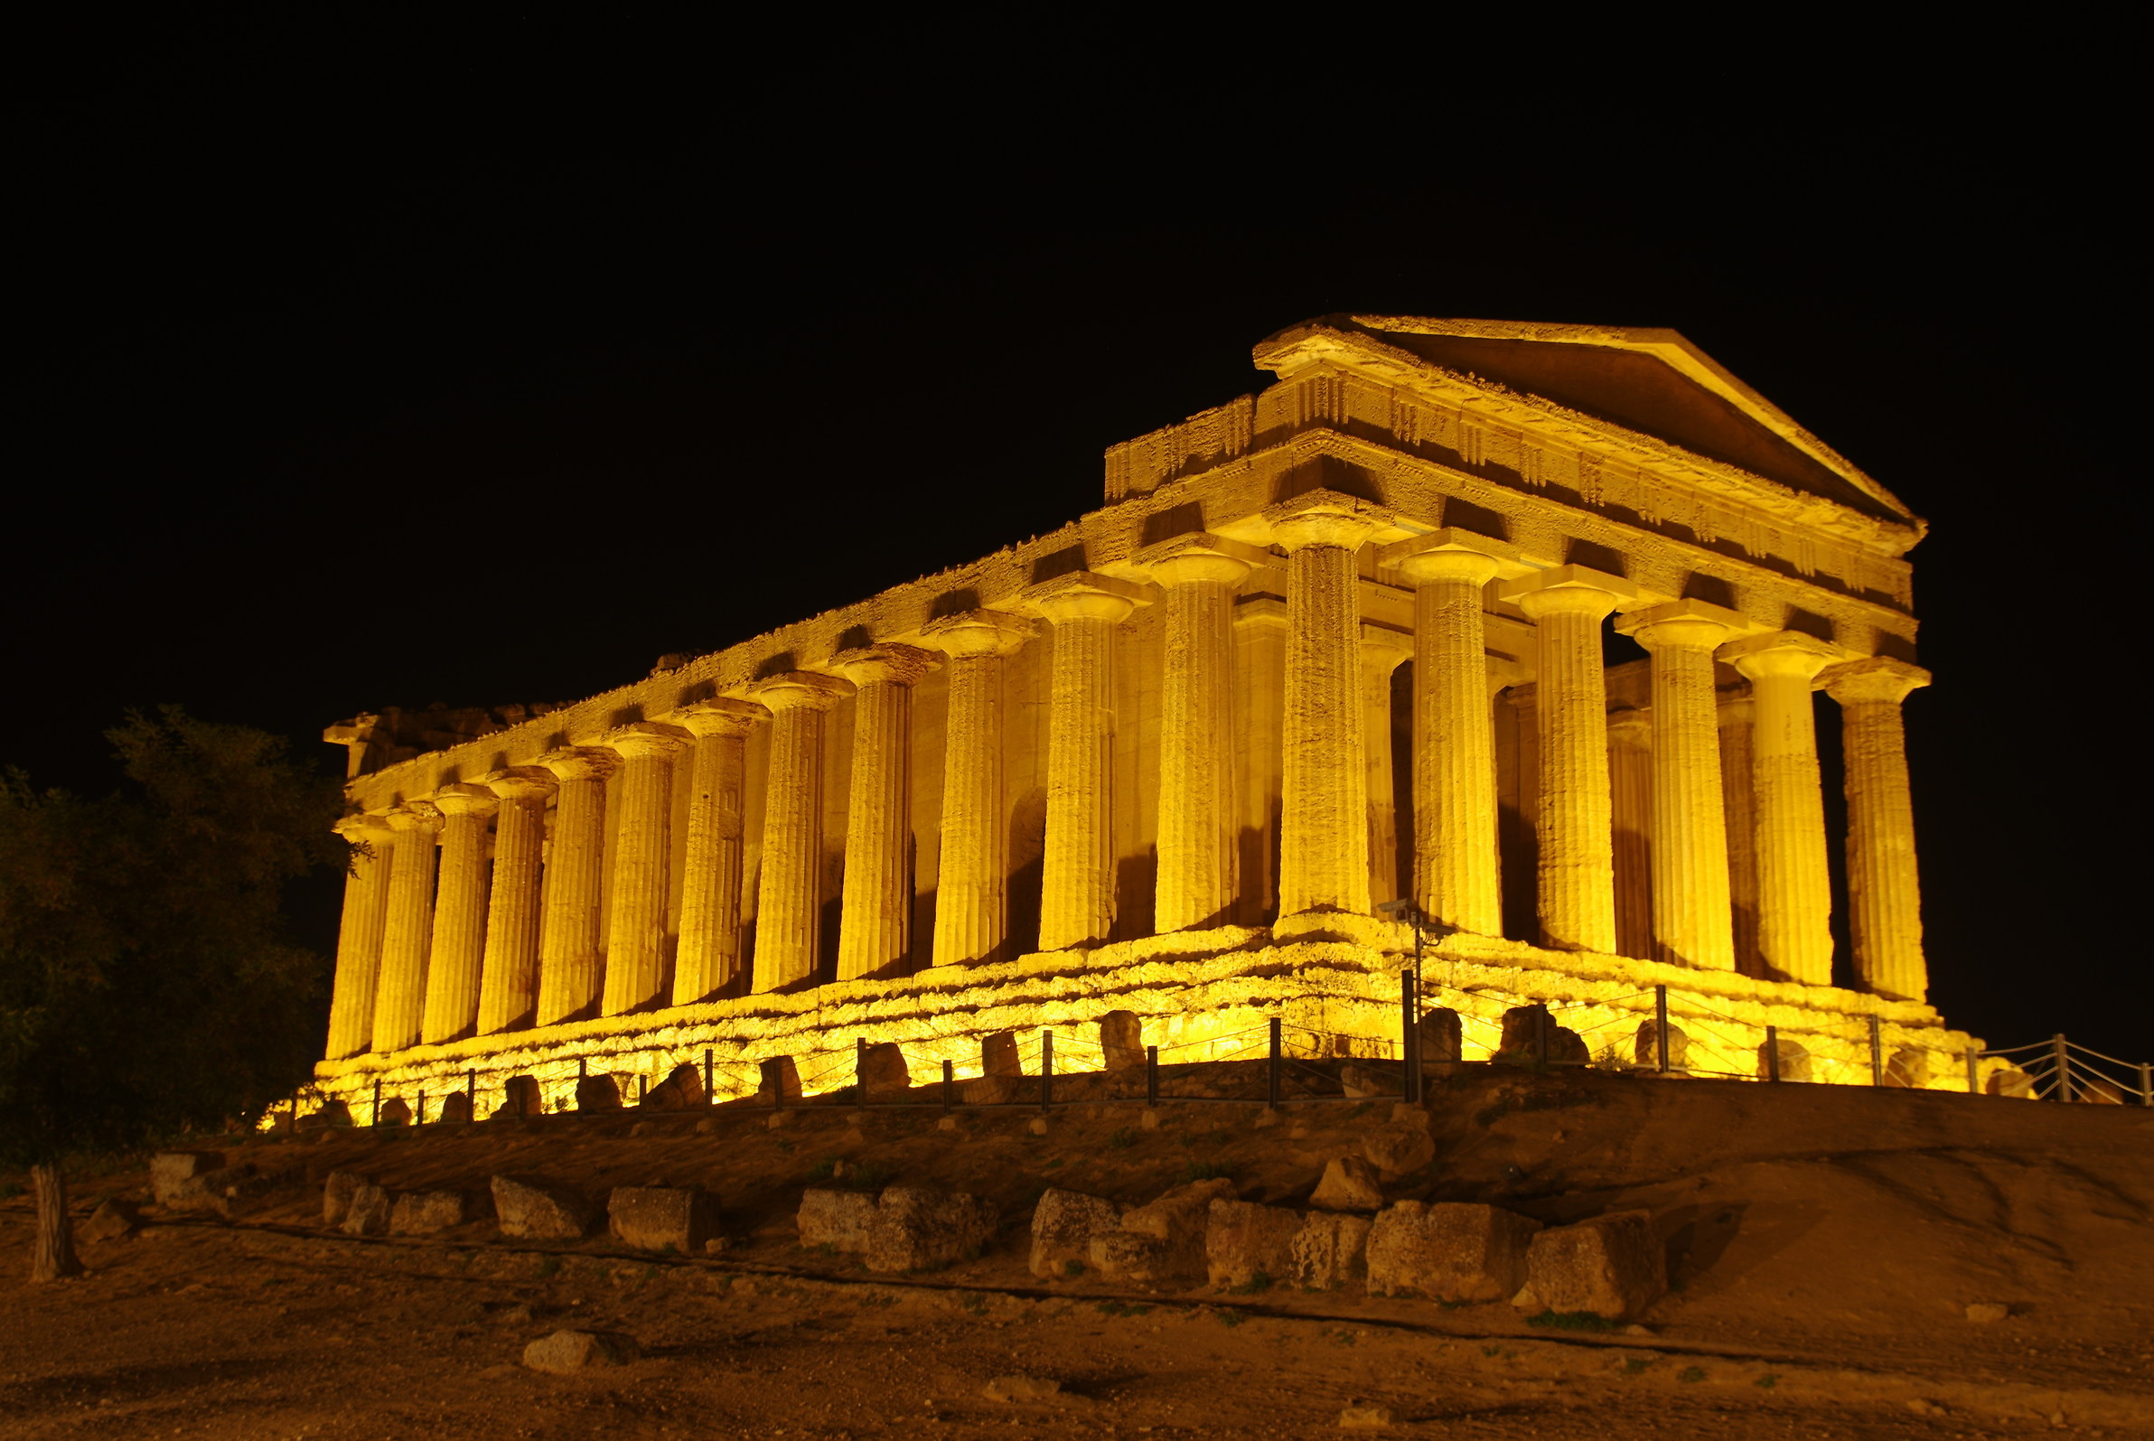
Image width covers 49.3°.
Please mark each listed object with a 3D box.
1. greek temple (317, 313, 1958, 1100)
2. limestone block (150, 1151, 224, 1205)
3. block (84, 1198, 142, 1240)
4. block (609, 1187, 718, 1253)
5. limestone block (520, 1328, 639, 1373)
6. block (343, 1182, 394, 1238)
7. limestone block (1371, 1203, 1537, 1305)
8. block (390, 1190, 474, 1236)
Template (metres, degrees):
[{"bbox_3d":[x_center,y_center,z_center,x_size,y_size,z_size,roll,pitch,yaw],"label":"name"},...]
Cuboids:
[{"bbox_3d":[-1.986,2.912,56.441,19.305,13.700,41.758,12,-17,-38],"label":"greek temple"},{"bbox_3d":[-14.712,7.563,38.800,0.842,0.858,0.758,-1,-13,9],"label":"limestone block"},{"bbox_3d":[-14.906,7.717,36.300,0.664,0.632,0.498,0,-13,3],"label":"block"},{"bbox_3d":[-4.449,5.388,25.300,0.927,0.685,0.696,-2,-14,14],"label":"block"},{"bbox_3d":[-3.316,4.212,15.700,0.631,0.264,0.473,-2,-14,13],"label":"limestone block"},{"bbox_3d":[-9.991,6.884,33.000,0.518,0.743,0.415,-1,-13,8],"label":"block"},{"bbox_3d":[2.935,4.140,18.300,1.143,0.749,0.743,-9,-16,35],"label":"limestone block"},{"bbox_3d":[-8.648,6.605,31.500,0.937,0.586,0.562,-1,-14,10],"label":"block"}]

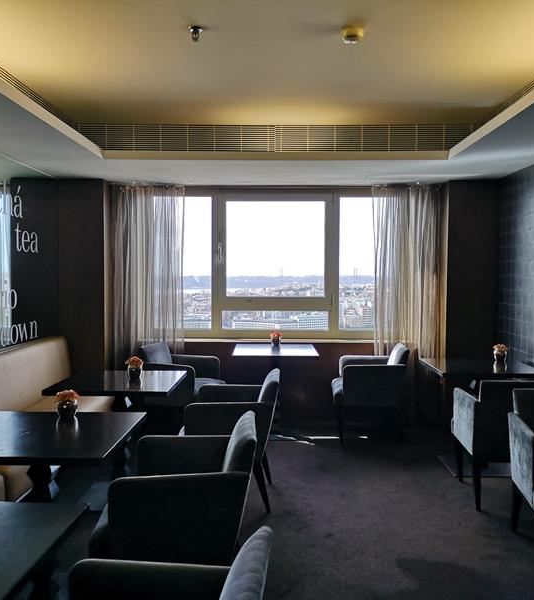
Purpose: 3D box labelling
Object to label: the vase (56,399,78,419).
[{"bbox_3d":[-0.951,0.503,2.933,0.096,0.083,0.096,0,3,1],"label":"vase"}]

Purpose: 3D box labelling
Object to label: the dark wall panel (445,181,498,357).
[{"bbox_3d":[1.846,0.057,5.687,0.460,2.260,0.100,0,3,1],"label":"dark wall panel"}]

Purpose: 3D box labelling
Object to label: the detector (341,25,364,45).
[{"bbox_3d":[0.388,-1.203,2.828,0.101,0.054,0.101,0,3,1],"label":"detector"}]

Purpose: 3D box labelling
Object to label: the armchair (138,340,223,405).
[{"bbox_3d":[-0.718,0.788,5.291,0.624,0.797,0.564,1,3,19],"label":"armchair"}]

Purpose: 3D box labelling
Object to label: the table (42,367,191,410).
[{"bbox_3d":[-0.915,0.874,3.936,0.713,0.748,0.747,0,3,1],"label":"table"}]

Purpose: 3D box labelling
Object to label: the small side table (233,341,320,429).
[{"bbox_3d":[0.075,0.816,5.583,0.735,0.740,0.760,0,3,1],"label":"small side table"}]

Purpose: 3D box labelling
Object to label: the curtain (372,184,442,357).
[{"bbox_3d":[1.250,0.079,5.572,0.643,2.213,0.129,0,3,1],"label":"curtain"}]

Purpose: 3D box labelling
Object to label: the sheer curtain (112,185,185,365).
[{"bbox_3d":[-1.114,0.026,5.905,0.710,2.200,0.130,0,3,1],"label":"sheer curtain"}]

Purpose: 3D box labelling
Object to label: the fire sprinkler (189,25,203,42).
[{"bbox_3d":[-0.332,-1.265,2.964,0.060,0.070,0.060,0,3,1],"label":"fire sprinkler"}]

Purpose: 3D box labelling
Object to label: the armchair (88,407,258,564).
[{"bbox_3d":[-0.362,0.910,2.654,0.643,0.797,0.564,0,3,-2],"label":"armchair"}]

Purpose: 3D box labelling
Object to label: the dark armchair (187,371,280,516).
[{"bbox_3d":[-0.243,0.867,3.960,0.635,0.785,0.590,0,3,1],"label":"dark armchair"}]

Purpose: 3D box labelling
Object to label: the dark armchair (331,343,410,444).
[{"bbox_3d":[0.853,0.795,5.364,0.624,0.797,0.564,0,3,1],"label":"dark armchair"}]

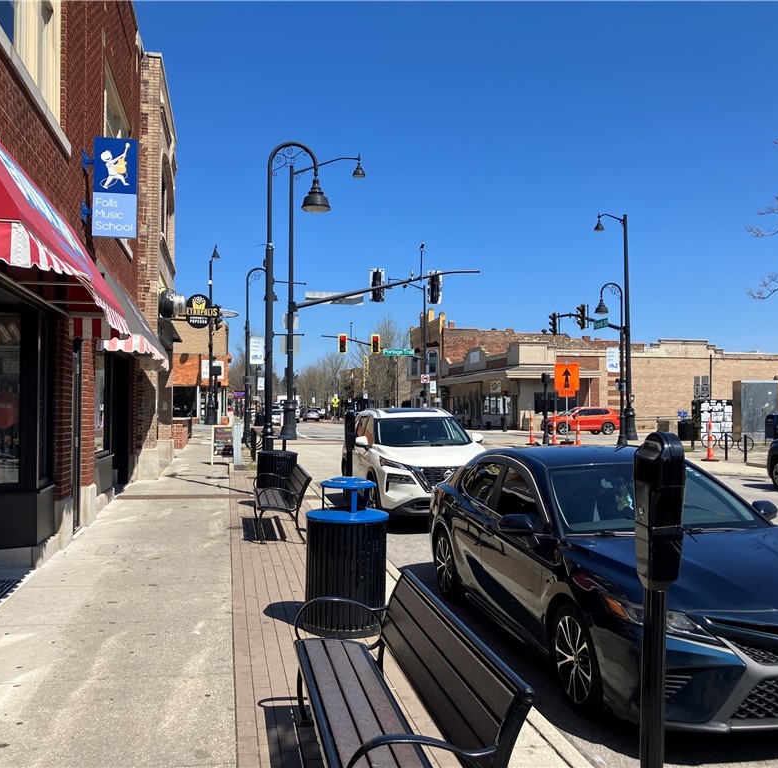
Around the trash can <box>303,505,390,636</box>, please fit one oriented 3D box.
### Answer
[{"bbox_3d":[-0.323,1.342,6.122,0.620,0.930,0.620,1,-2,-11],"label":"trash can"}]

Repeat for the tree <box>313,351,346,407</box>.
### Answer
[{"bbox_3d":[-8.764,-0.368,122.000,4.800,9.200,4.800,0,-1,0],"label":"tree"}]

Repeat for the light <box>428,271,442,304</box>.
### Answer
[{"bbox_3d":[1.799,-3.763,32.400,0.570,1.300,0.400,0,-1,3],"label":"light"}]

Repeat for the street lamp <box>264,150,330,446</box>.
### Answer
[{"bbox_3d":[-1.622,-1.103,14.262,1.220,6.080,0.500,1,-2,-11],"label":"street lamp"}]

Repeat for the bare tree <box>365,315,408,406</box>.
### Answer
[{"bbox_3d":[-0.281,-1.771,93.105,4.900,12.000,4.900,0,-1,0],"label":"bare tree"}]

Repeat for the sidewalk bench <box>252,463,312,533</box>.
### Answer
[{"bbox_3d":[-1.375,1.457,10.450,0.640,0.790,1.800,1,-2,-11],"label":"sidewalk bench"}]

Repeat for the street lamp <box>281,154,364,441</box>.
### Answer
[{"bbox_3d":[-2.492,-3.271,31.685,3.120,10.800,0.600,1,-2,-11],"label":"street lamp"}]

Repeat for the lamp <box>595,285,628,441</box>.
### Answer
[{"bbox_3d":[8.228,-0.697,30.596,1.220,6.080,0.500,1,-2,-11],"label":"lamp"}]

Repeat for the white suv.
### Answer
[{"bbox_3d":[0.430,1.193,13.565,1.890,1.690,4.650,0,-1,-11],"label":"white suv"}]

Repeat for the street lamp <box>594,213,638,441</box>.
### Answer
[{"bbox_3d":[11.078,-2.861,39.974,0.600,11.000,2.900,0,-1,-11],"label":"street lamp"}]

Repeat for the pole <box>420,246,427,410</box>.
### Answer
[{"bbox_3d":[2.563,-3.145,61.220,0.600,13.000,0.600,0,-2,-11],"label":"pole"}]

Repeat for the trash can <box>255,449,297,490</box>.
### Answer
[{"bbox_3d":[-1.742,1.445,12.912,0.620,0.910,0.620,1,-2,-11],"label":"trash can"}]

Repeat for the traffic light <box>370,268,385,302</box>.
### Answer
[{"bbox_3d":[-0.433,-3.798,32.000,0.570,1.300,0.400,0,-1,0],"label":"traffic light"}]

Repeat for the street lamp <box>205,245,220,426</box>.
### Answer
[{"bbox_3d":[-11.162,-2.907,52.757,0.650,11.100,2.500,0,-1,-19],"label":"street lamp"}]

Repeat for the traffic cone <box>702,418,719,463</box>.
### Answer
[{"bbox_3d":[8.897,1.546,22.910,0.430,1.170,0.430,0,-1,-11],"label":"traffic cone"}]

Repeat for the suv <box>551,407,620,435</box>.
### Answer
[{"bbox_3d":[11.250,2.139,48.515,4.680,1.680,1.860,0,-1,-12],"label":"suv"}]

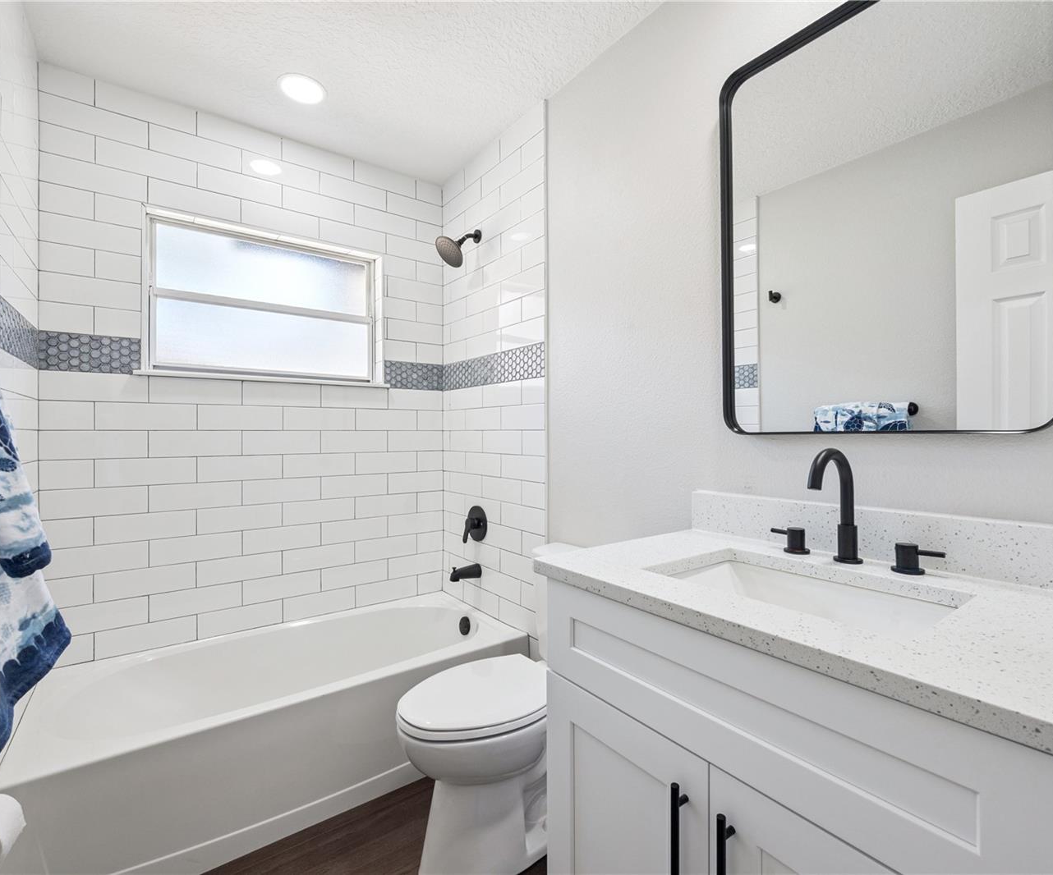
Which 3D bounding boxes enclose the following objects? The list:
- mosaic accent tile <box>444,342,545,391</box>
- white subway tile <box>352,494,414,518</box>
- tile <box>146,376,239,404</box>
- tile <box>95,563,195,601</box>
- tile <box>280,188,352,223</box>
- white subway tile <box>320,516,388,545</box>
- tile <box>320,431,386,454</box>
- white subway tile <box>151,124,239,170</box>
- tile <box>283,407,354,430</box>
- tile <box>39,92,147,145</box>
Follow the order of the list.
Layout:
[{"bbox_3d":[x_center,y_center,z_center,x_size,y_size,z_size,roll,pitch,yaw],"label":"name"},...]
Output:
[{"bbox_3d":[-0.171,-0.301,2.281,0.010,0.135,0.824,0,0,-37],"label":"mosaic accent tile"},{"bbox_3d":[-0.664,0.328,2.444,0.304,0.100,0.010,0,0,-36],"label":"white subway tile"},{"bbox_3d":[-1.277,-0.181,1.980,0.303,0.100,0.010,0,0,-37],"label":"tile"},{"bbox_3d":[-1.398,0.530,1.891,0.303,0.100,0.010,0,0,-37],"label":"tile"},{"bbox_3d":[-0.918,-1.023,2.261,0.303,0.100,0.010,0,0,-36],"label":"tile"},{"bbox_3d":[-0.787,0.427,2.345,0.303,0.100,0.010,0,0,-36],"label":"white subway tile"},{"bbox_3d":[-0.787,0.021,2.344,0.301,0.099,0.009,0,0,-36],"label":"tile"},{"bbox_3d":[-1.286,-1.123,1.991,0.301,0.099,0.009,0,0,-36],"label":"white subway tile"},{"bbox_3d":[-0.911,-0.080,2.254,0.301,0.099,0.009,0,0,-36],"label":"tile"},{"bbox_3d":[-1.537,-1.127,1.826,0.296,0.100,0.010,0,0,-36],"label":"tile"}]

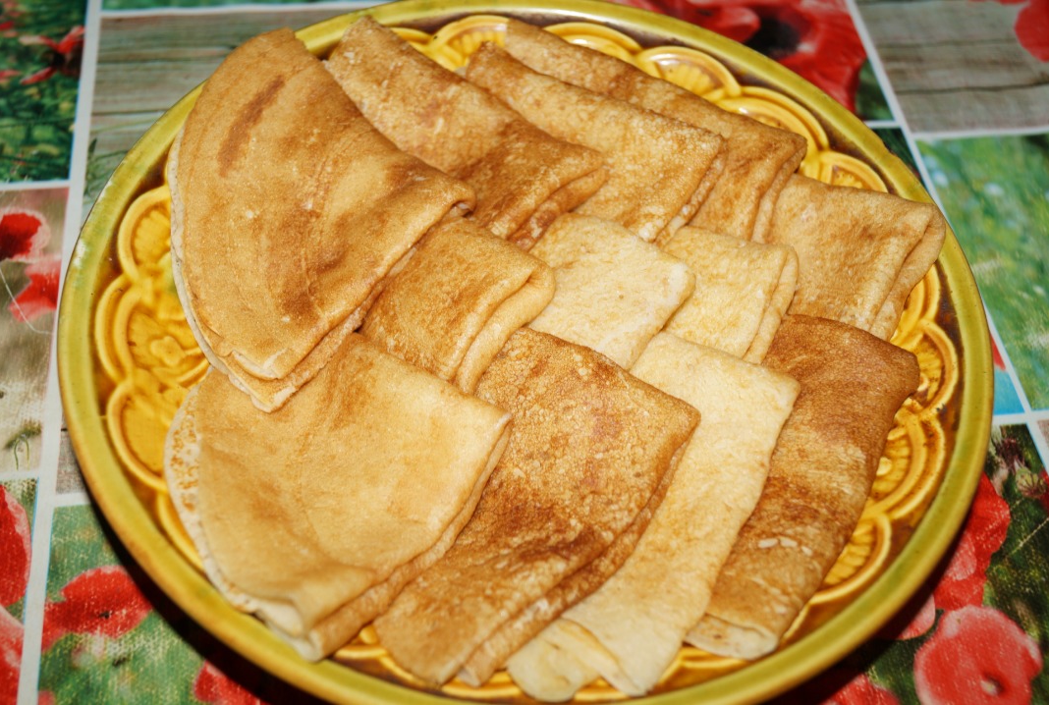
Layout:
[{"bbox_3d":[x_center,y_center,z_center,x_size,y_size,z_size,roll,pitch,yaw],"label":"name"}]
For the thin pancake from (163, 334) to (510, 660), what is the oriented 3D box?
[{"bbox_3d":[-0.071,0.036,0.407,0.106,0.024,0.106,30,59,17],"label":"thin pancake"}]

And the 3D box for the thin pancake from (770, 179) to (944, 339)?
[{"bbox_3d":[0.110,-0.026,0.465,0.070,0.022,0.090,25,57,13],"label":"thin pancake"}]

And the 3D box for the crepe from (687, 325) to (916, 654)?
[{"bbox_3d":[0.089,0.048,0.417,0.054,0.019,0.128,25,57,13],"label":"crepe"}]

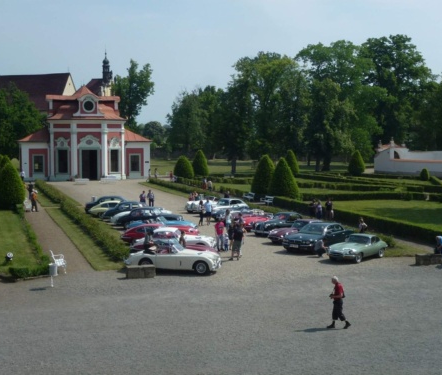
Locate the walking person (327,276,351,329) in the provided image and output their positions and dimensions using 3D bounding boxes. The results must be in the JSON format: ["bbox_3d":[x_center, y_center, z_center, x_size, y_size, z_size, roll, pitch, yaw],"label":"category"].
[{"bbox_3d":[3.794,3.693,26.401,0.760,1.690,0.500,0,3,3],"label":"walking person"}]

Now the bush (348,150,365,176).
[{"bbox_3d":[22.493,-4.053,135.939,2.800,4.140,2.800,0,3,0],"label":"bush"}]

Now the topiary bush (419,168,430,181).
[{"bbox_3d":[29.423,-1.837,118.809,1.280,1.750,1.280,0,3,0],"label":"topiary bush"}]

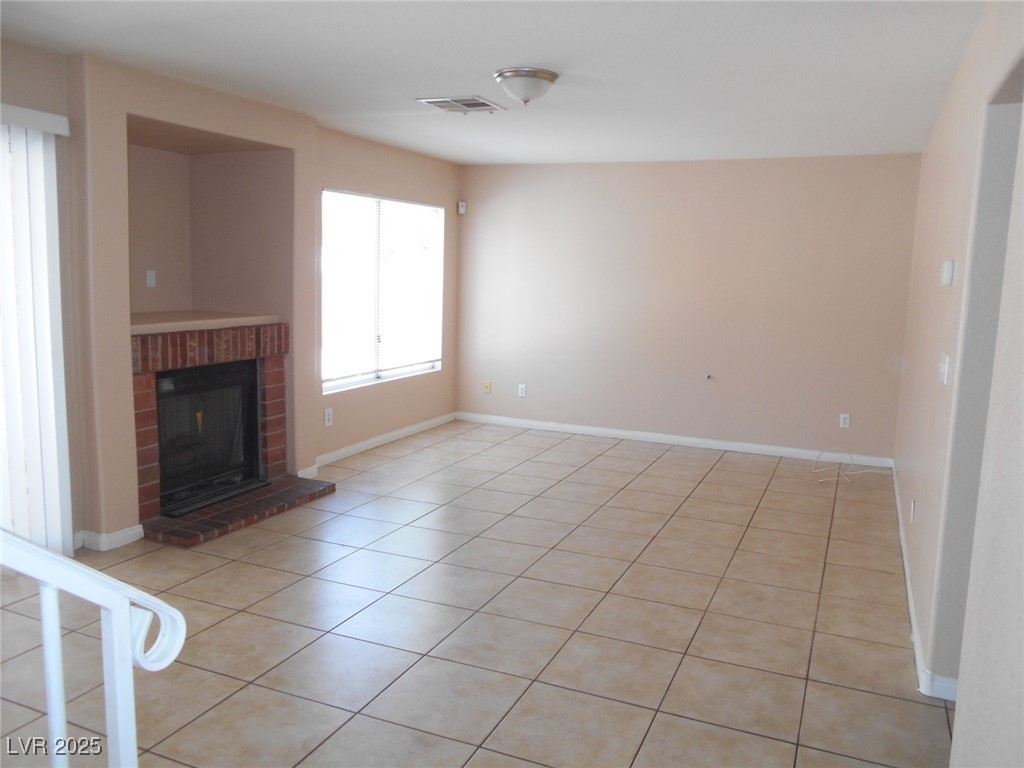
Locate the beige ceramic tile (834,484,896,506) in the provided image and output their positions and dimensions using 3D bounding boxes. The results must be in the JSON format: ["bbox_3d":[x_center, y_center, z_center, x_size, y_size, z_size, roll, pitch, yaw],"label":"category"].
[{"bbox_3d":[2.457,0.779,5.357,0.373,0.010,0.445,4,8,24],"label":"beige ceramic tile"}]

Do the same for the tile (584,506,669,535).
[{"bbox_3d":[0.704,0.836,4.707,0.449,0.010,0.442,5,9,24],"label":"tile"}]

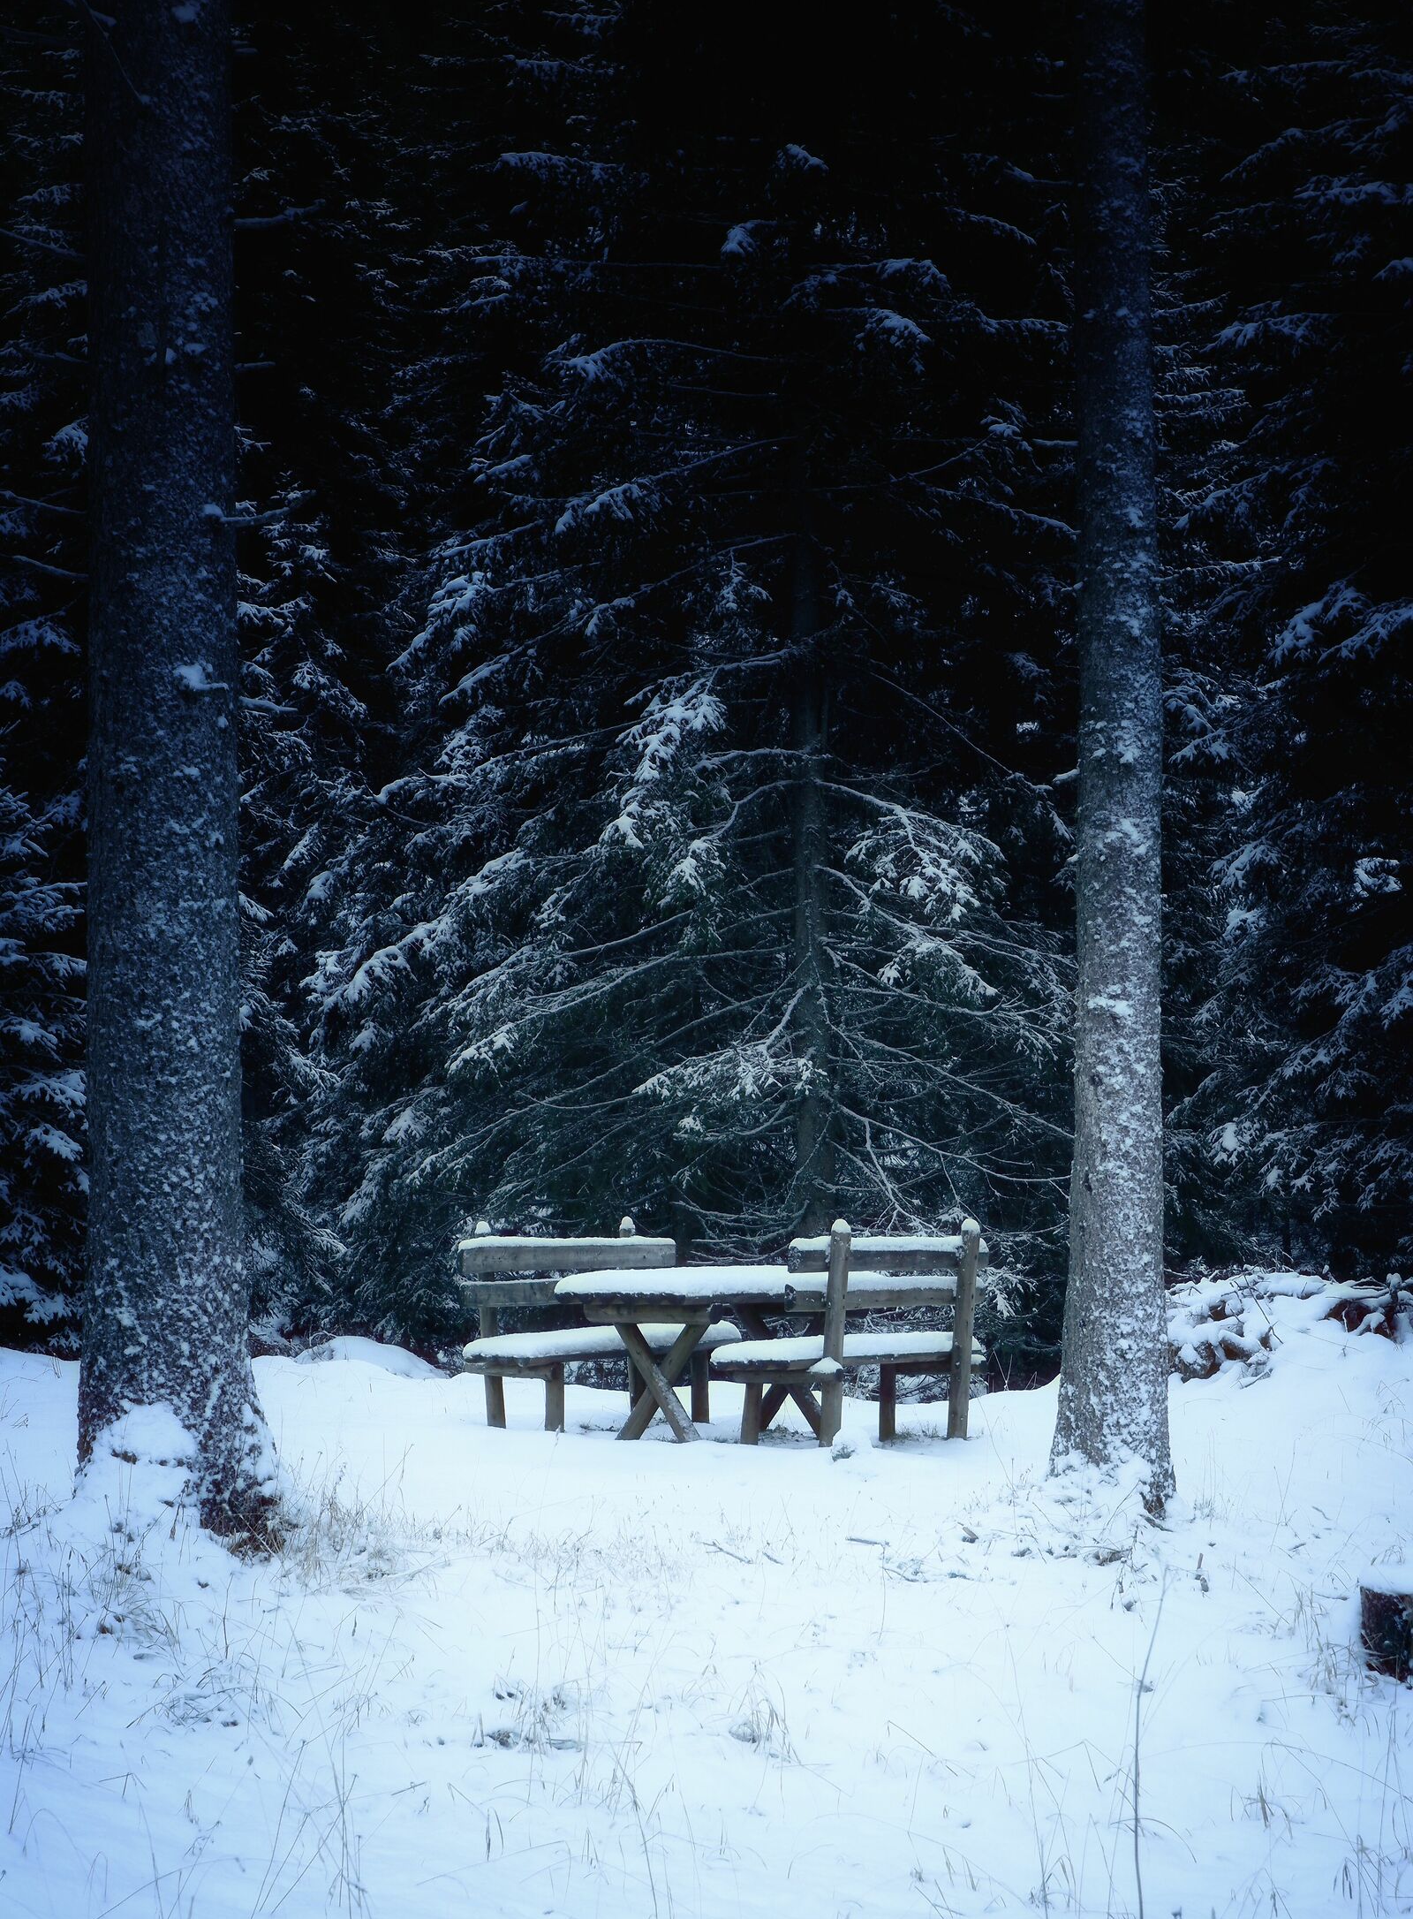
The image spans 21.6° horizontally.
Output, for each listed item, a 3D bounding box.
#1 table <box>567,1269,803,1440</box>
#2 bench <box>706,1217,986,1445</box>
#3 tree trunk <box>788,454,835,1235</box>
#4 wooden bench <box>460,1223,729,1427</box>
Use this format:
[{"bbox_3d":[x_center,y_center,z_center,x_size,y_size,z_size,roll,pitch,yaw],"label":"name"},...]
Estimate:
[{"bbox_3d":[0.094,2.015,18.726,0.745,0.769,2.038,-2,-5,30],"label":"table"},{"bbox_3d":[0.796,1.843,18.246,0.541,1.057,2.038,-2,-5,30],"label":"bench"},{"bbox_3d":[0.656,-0.386,23.497,0.250,5.790,0.250,-1,-4,0],"label":"tree trunk"},{"bbox_3d":[-0.580,1.903,19.216,0.541,1.057,2.038,-2,-5,31],"label":"wooden bench"}]

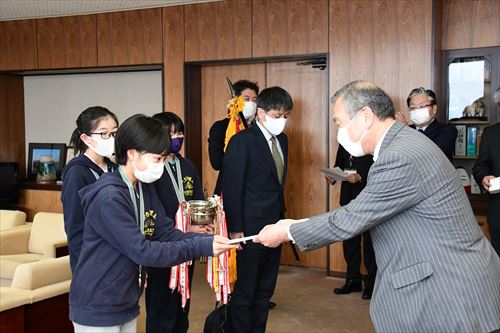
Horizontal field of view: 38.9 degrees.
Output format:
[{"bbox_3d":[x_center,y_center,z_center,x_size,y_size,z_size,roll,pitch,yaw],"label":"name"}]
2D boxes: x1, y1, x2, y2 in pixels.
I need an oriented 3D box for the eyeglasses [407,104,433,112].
[{"bbox_3d":[1.061,-0.363,4.370,0.140,0.042,0.140,-5,5,38],"label":"eyeglasses"}]

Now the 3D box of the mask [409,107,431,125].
[{"bbox_3d":[1.034,-0.311,4.320,0.135,0.110,0.075,-5,5,38],"label":"mask"}]

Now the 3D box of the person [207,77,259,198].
[{"bbox_3d":[-0.010,0.300,4.720,0.540,1.740,0.360,-1,3,-18],"label":"person"}]

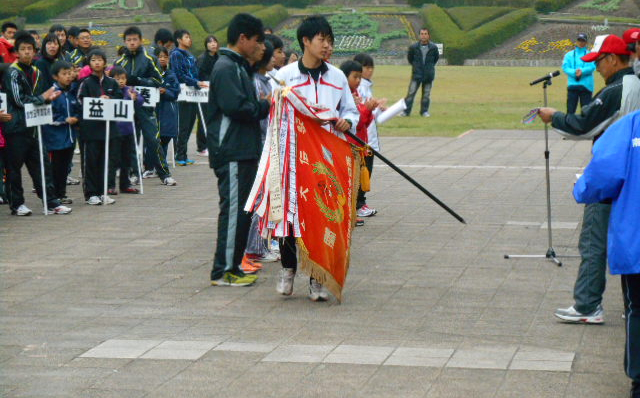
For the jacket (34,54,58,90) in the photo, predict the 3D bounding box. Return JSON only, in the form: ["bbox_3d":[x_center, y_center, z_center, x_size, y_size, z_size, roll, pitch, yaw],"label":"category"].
[{"bbox_3d":[-2.767,-1.147,22.800,0.450,0.620,0.280,-1,4,-18],"label":"jacket"}]

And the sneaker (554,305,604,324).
[{"bbox_3d":[1.447,0.628,12.466,0.280,0.105,0.105,1,4,7],"label":"sneaker"}]

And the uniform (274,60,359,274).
[{"bbox_3d":[-0.024,-0.194,13.350,0.520,1.290,0.400,0,4,-5],"label":"uniform"}]

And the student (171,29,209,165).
[{"bbox_3d":[-1.663,-1.291,28.292,0.380,1.674,0.480,3,5,35],"label":"student"}]

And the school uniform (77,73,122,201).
[{"bbox_3d":[-2.047,-0.576,20.765,0.420,1.160,0.260,-1,4,-16],"label":"school uniform"}]

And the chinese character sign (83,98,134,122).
[{"bbox_3d":[-1.928,-0.812,20.416,0.465,0.205,0.020,2,4,-7],"label":"chinese character sign"}]

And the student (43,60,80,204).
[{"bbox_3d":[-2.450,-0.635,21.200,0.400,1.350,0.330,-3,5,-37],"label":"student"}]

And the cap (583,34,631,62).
[{"bbox_3d":[1.587,-0.834,12.372,0.260,0.150,0.175,-4,3,18],"label":"cap"}]

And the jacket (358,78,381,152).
[{"bbox_3d":[0.401,-0.744,19.700,0.320,0.660,0.420,2,5,22],"label":"jacket"}]

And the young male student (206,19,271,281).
[{"bbox_3d":[-0.528,-0.322,14.353,0.410,1.718,0.480,0,4,-3],"label":"young male student"}]

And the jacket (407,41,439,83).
[{"bbox_3d":[2.012,-2.666,43.700,0.620,0.830,0.330,0,4,5],"label":"jacket"}]

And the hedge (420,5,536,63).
[{"bbox_3d":[8.484,-8.750,119.000,6.000,3.200,6.500,0,4,6],"label":"hedge"}]

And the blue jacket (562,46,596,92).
[{"bbox_3d":[4.459,-2.234,38.438,0.580,0.790,0.320,1,4,6],"label":"blue jacket"}]

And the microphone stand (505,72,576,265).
[{"bbox_3d":[1.556,-0.212,15.576,0.520,1.300,0.520,0,4,0],"label":"microphone stand"}]

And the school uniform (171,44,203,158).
[{"bbox_3d":[-1.689,-1.204,28.296,0.320,1.410,0.460,3,5,35],"label":"school uniform"}]

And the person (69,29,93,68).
[{"bbox_3d":[-2.881,-1.220,26.985,0.470,1.620,0.320,-2,5,-23],"label":"person"}]

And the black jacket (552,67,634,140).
[{"bbox_3d":[1.578,-0.390,12.543,0.540,0.680,0.520,1,4,10],"label":"black jacket"}]

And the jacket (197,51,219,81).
[{"bbox_3d":[-1.368,-1.609,28.459,0.420,0.580,0.260,-1,4,-19],"label":"jacket"}]

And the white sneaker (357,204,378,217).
[{"bbox_3d":[0.377,0.101,19.600,0.230,0.115,0.090,1,4,12],"label":"white sneaker"}]

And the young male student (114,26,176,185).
[{"bbox_3d":[-1.880,-1.007,24.100,0.600,1.680,0.550,-1,4,-14],"label":"young male student"}]

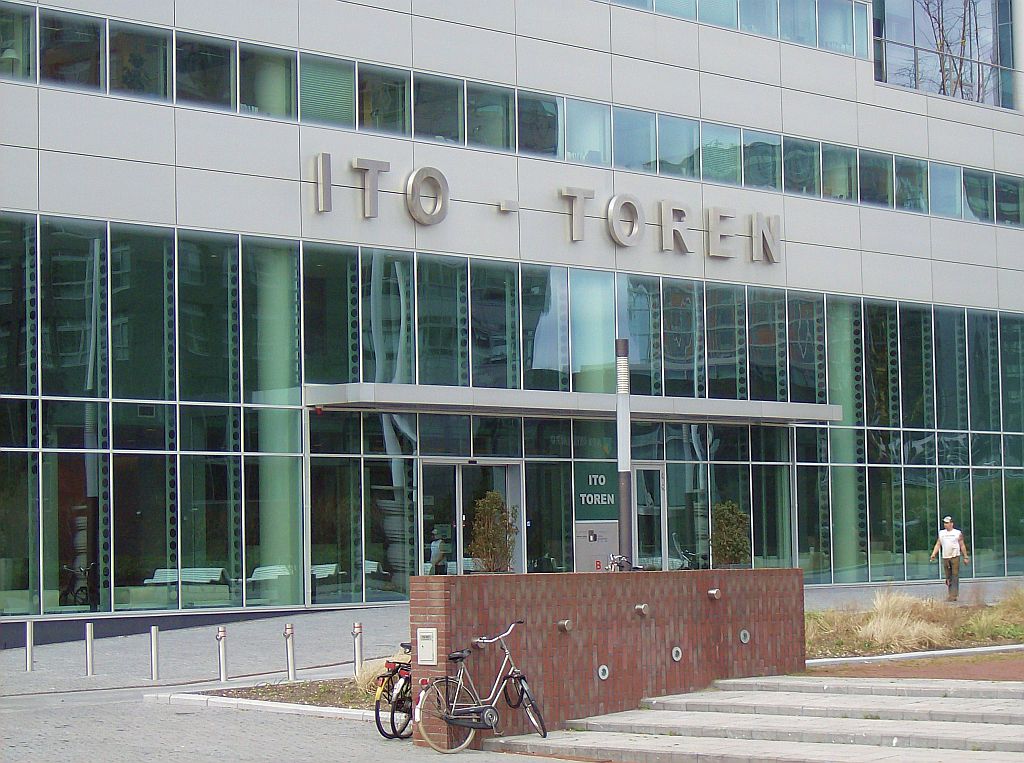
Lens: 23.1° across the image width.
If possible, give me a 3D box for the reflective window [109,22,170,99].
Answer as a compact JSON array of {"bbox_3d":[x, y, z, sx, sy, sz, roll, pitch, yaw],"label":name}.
[{"bbox_3d":[-6.613,-5.711,44.836,0.100,1.309,1.450,-5,-5,43],"label":"reflective window"}]

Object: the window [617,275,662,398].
[{"bbox_3d":[2.864,-0.832,56.394,0.100,3.140,1.482,-5,-5,43],"label":"window"}]

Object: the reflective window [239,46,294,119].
[{"bbox_3d":[-4.746,-5.823,48.794,0.100,1.410,1.482,-5,-5,43],"label":"reflective window"}]

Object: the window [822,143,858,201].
[{"bbox_3d":[8.520,-5.372,65.191,0.100,1.468,1.548,-5,-5,43],"label":"window"}]

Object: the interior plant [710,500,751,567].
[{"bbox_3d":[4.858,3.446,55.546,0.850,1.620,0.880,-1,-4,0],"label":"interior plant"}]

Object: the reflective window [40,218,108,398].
[{"bbox_3d":[-7.562,-1.262,43.452,0.100,3.112,1.450,-5,-5,43],"label":"reflective window"}]

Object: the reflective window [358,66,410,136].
[{"bbox_3d":[-2.698,-5.944,53.379,0.100,1.468,1.548,-5,-5,43],"label":"reflective window"}]

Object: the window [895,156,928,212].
[{"bbox_3d":[10.763,-5.258,67.554,0.100,1.468,1.548,-5,-5,43],"label":"window"}]

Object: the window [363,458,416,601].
[{"bbox_3d":[-2.321,2.854,48.625,0.100,2.726,1.450,-5,-5,43],"label":"window"}]

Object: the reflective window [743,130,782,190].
[{"bbox_3d":[6.001,-5.276,60.088,0.100,1.410,1.482,-5,-5,43],"label":"reflective window"}]

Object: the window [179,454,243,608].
[{"bbox_3d":[-5.657,2.835,47.086,0.100,2.856,1.482,-5,-5,43],"label":"window"}]

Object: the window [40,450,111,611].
[{"bbox_3d":[-7.489,2.590,43.196,0.100,2.726,1.450,-5,-5,43],"label":"window"}]

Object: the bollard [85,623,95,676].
[{"bbox_3d":[-6.310,4.016,37.549,0.100,0.770,0.100,-1,-4,0],"label":"bollard"}]

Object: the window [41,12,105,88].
[{"bbox_3d":[-7.646,-5.763,43.751,0.100,1.309,1.450,-5,-5,43],"label":"window"}]

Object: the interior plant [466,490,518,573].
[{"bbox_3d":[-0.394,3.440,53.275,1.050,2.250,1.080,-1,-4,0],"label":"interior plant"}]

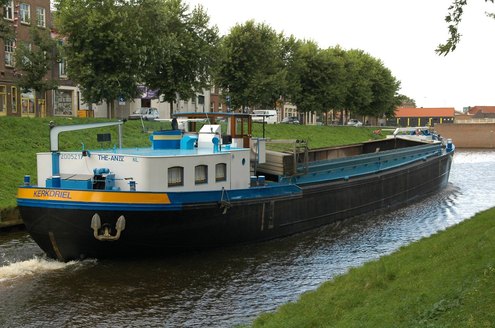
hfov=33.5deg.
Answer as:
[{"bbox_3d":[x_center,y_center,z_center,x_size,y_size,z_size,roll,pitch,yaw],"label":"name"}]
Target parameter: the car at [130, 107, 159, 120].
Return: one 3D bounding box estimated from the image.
[{"bbox_3d":[-10.650,-5.130,85.000,1.680,1.420,4.100,1,2,17],"label":"car"}]

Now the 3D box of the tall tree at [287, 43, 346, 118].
[{"bbox_3d":[11.150,-13.160,133.000,9.500,13.700,9.500,1,2,20],"label":"tall tree"}]

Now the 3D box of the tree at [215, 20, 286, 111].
[{"bbox_3d":[0.260,-11.980,107.000,9.400,13.300,9.400,0,2,0],"label":"tree"}]

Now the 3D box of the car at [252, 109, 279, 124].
[{"bbox_3d":[2.400,-6.470,114.000,1.900,1.980,4.850,1,2,19],"label":"car"}]

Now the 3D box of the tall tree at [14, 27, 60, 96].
[{"bbox_3d":[-16.910,-7.370,66.000,3.700,7.300,3.700,1,2,17],"label":"tall tree"}]

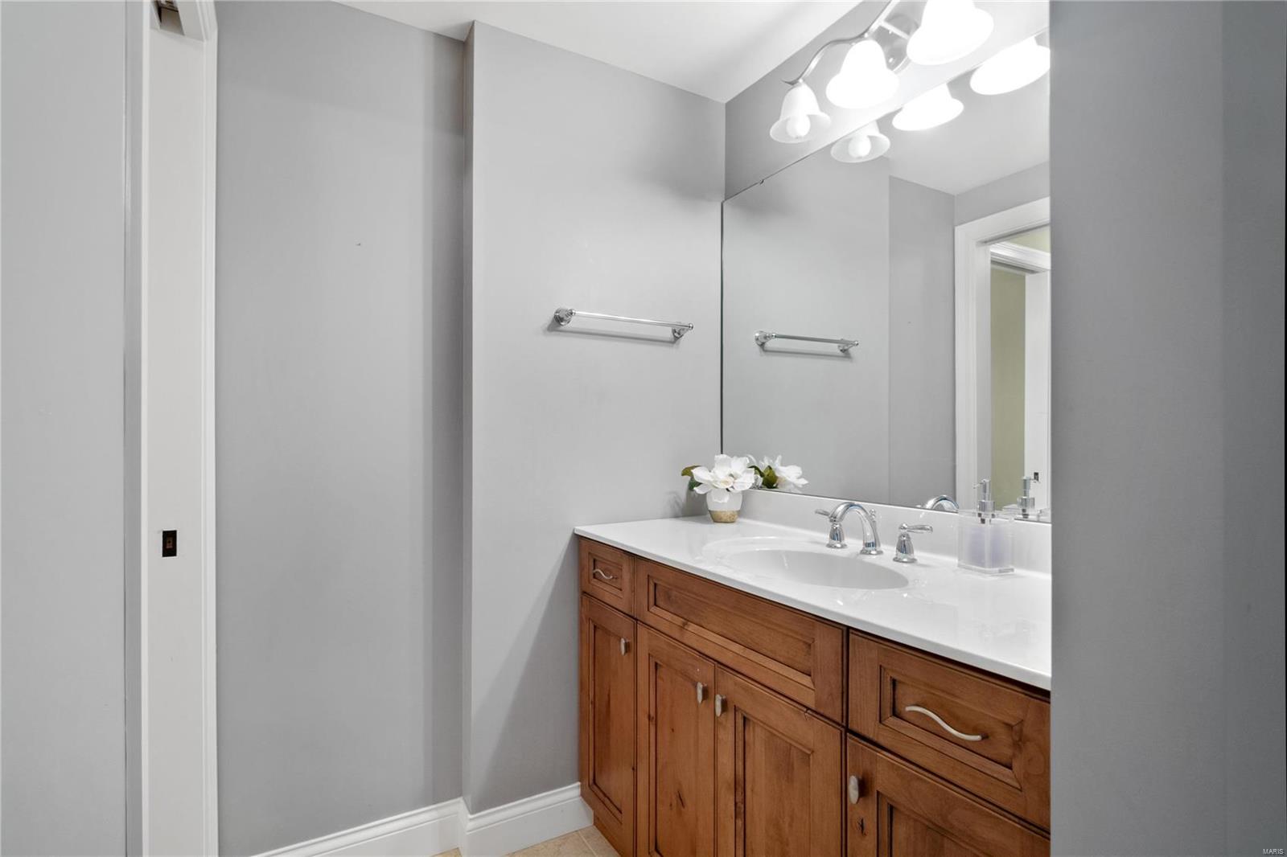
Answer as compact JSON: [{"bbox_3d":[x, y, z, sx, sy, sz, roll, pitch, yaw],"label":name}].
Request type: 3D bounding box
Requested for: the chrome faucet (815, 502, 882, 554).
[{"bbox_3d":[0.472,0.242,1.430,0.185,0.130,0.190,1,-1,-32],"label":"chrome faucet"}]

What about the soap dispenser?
[{"bbox_3d":[0.728,0.207,1.225,0.088,0.192,0.074,0,-1,-29],"label":"soap dispenser"}]

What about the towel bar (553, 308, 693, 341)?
[{"bbox_3d":[-0.054,-0.343,1.857,0.490,0.054,0.082,1,-1,-30],"label":"towel bar"}]

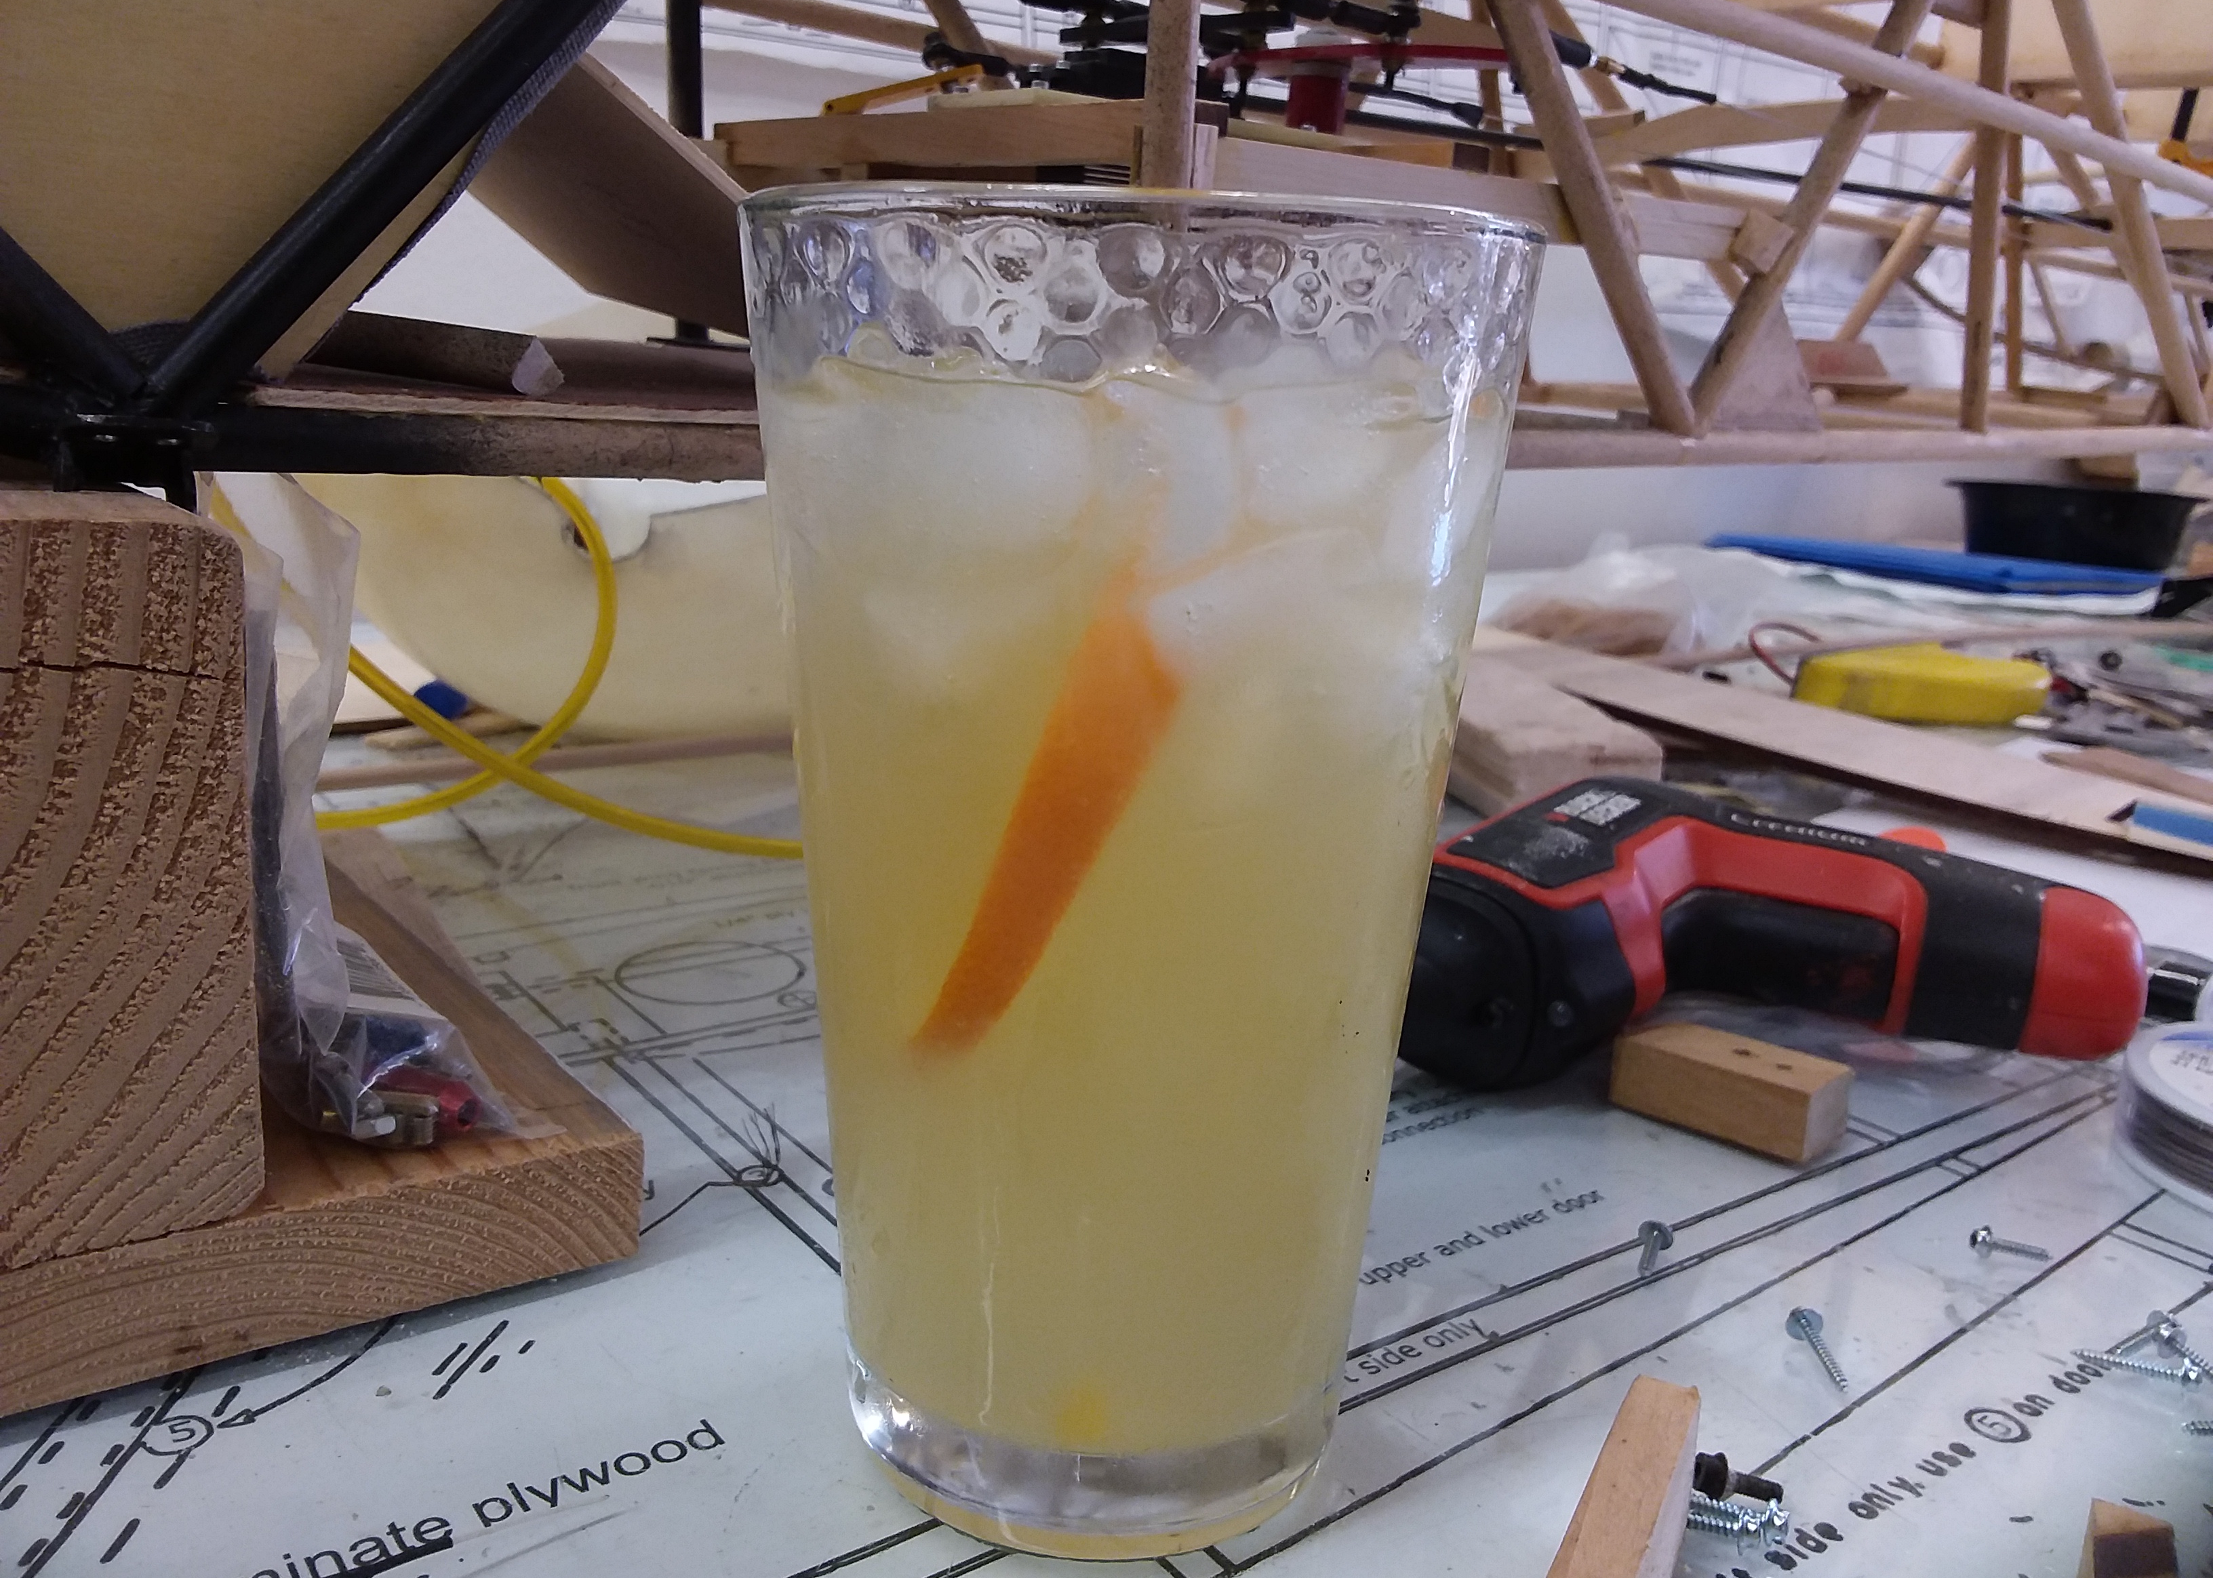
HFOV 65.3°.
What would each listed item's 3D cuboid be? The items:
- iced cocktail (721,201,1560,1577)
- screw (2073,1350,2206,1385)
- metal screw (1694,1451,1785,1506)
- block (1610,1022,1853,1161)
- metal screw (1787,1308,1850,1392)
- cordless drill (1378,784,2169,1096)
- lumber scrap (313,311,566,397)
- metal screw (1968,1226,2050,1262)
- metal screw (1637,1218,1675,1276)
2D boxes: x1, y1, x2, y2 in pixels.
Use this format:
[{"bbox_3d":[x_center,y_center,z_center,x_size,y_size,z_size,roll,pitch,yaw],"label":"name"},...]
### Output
[{"bbox_3d":[0.001,0.011,0.212,0.089,0.150,0.089,2,13,0],"label":"iced cocktail"},{"bbox_3d":[0.148,0.083,0.248,0.016,0.005,0.005,3,11,32],"label":"screw"},{"bbox_3d":[0.079,0.087,0.217,0.012,0.006,0.006,17,12,-5],"label":"metal screw"},{"bbox_3d":[0.121,0.058,0.335,0.019,0.013,0.039,-10,17,-44],"label":"block"},{"bbox_3d":[0.103,0.081,0.248,0.005,0.005,0.016,2,19,-2],"label":"metal screw"},{"bbox_3d":[0.139,0.036,0.360,0.142,0.047,0.120,9,14,29],"label":"cordless drill"},{"bbox_3d":[-0.133,-0.085,0.331,0.058,0.011,0.013,12,15,19],"label":"lumber scrap"},{"bbox_3d":[0.148,0.075,0.282,0.012,0.005,0.005,13,13,4],"label":"metal screw"},{"bbox_3d":[0.088,0.074,0.277,0.006,0.006,0.011,8,25,25],"label":"metal screw"}]

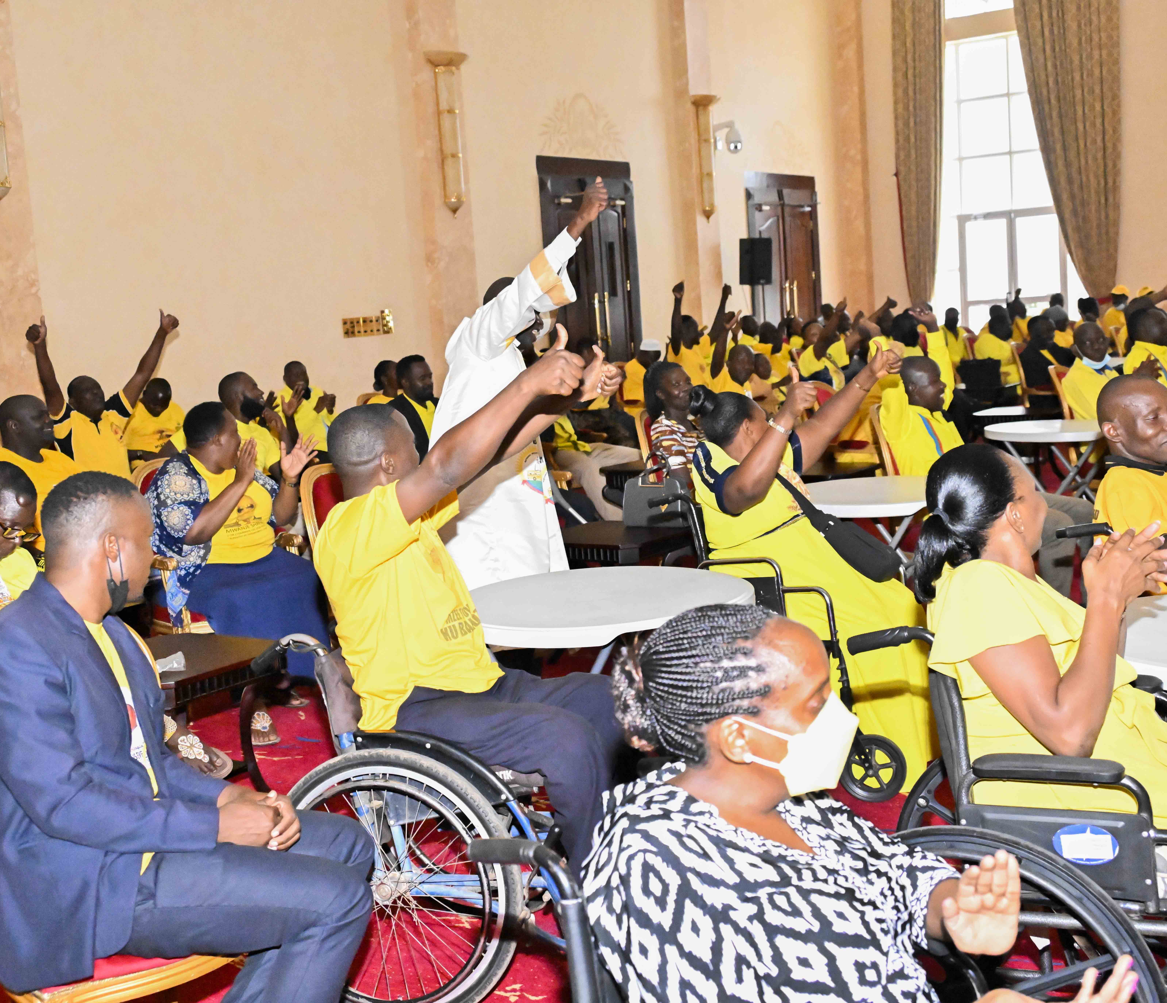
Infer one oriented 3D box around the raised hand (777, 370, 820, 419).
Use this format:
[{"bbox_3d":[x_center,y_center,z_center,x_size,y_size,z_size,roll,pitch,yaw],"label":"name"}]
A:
[{"bbox_3d":[0.626,-0.318,4.380,0.125,0.150,0.100,-5,7,-5],"label":"raised hand"}]

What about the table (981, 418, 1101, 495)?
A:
[{"bbox_3d":[2.487,-0.019,7.716,0.800,0.740,0.800,0,8,32],"label":"table"}]

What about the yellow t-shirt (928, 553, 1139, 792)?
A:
[{"bbox_3d":[0.803,0.304,2.700,0.340,0.410,0.430,-2,7,16],"label":"yellow t-shirt"}]

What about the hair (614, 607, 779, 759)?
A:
[{"bbox_3d":[0.116,0.191,1.590,0.180,0.175,0.165,-4,7,2],"label":"hair"}]

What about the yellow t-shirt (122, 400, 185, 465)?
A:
[{"bbox_3d":[-2.542,-0.331,8.900,0.280,0.520,0.430,3,10,44],"label":"yellow t-shirt"}]

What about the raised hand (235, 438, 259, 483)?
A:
[{"bbox_3d":[-1.198,-0.146,5.350,0.080,0.170,0.050,15,6,20],"label":"raised hand"}]

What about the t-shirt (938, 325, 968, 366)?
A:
[{"bbox_3d":[3.686,-1.524,15.000,0.410,0.490,0.250,-8,8,-30],"label":"t-shirt"}]

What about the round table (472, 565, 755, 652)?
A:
[{"bbox_3d":[0.061,0.628,4.278,0.850,0.740,0.850,-4,7,0],"label":"round table"}]

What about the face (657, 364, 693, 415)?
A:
[{"bbox_3d":[0.397,-0.486,6.550,0.145,0.215,0.145,-11,10,-43],"label":"face"}]

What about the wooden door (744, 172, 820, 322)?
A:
[{"bbox_3d":[2.648,-2.668,19.294,0.150,2.960,1.900,1,9,33],"label":"wooden door"}]

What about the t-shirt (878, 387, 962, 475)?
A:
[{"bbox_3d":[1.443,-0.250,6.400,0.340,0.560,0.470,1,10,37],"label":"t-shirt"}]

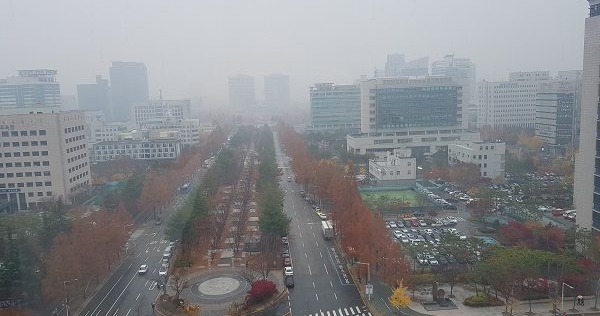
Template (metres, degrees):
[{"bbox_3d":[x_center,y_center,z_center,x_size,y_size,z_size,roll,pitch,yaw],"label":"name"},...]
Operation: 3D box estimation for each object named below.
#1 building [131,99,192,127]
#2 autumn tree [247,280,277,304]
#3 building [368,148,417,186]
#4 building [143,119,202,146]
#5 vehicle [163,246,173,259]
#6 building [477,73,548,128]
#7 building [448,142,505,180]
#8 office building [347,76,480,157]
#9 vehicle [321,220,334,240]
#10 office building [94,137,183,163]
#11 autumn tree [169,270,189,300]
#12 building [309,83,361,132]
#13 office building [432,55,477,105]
[{"bbox_3d":[-130.336,-33.773,428.599,49.000,41.400,24.000,-3,8,-4],"label":"building"},{"bbox_3d":[-7.918,27.248,94.221,6.000,3.600,5.600,-2,8,-4],"label":"autumn tree"},{"bbox_3d":[42.560,3.540,207.600,16.230,14.740,19.000,-3,8,-4],"label":"building"},{"bbox_3d":[-108.600,-20.850,385.960,46.580,22.870,20.000,-3,8,-4],"label":"building"},{"bbox_3d":[-36.147,25.942,123.871,1.850,1.650,4.600,-3,8,-4],"label":"vehicle"},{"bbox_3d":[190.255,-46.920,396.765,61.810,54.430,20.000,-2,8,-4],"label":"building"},{"bbox_3d":[86.337,-0.103,220.642,16.000,16.900,25.000,-2,8,-4],"label":"building"},{"bbox_3d":[71.360,-26.690,288.940,79.970,48.820,26.000,-3,8,-4],"label":"office building"},{"bbox_3d":[8.180,21.717,134.891,2.400,3.400,8.500,-3,8,-4],"label":"vehicle"},{"bbox_3d":[-116.862,-5.868,326.071,58.000,14.000,14.000,-2,8,2],"label":"office building"},{"bbox_3d":[-25.395,26.427,94.382,4.500,6.300,4.300,-2,8,-4],"label":"autumn tree"},{"bbox_3d":[32.140,-43.550,417.280,46.950,48.020,20.000,-3,8,-4],"label":"building"},{"bbox_3d":[226.730,-105.440,668.510,57.180,82.990,32.000,-3,8,-4],"label":"office building"}]

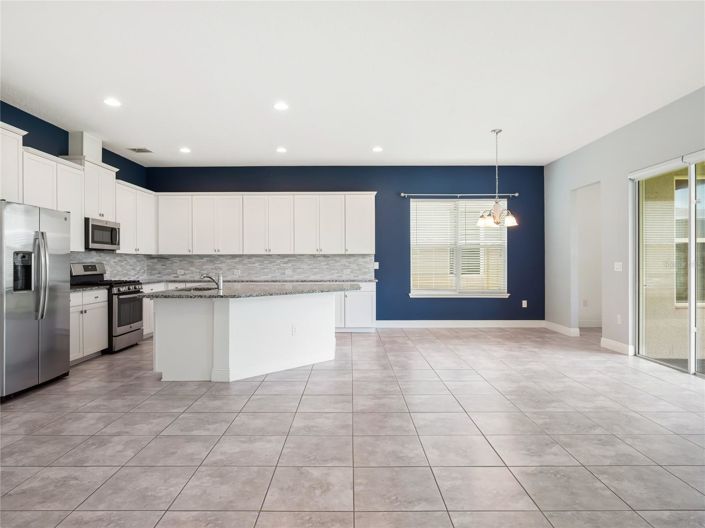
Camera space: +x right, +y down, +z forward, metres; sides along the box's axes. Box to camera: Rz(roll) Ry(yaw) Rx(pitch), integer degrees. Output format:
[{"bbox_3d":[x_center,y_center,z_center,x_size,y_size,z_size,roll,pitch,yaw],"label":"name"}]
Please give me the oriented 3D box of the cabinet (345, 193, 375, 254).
[{"bbox_3d":[0.145,-0.717,7.520,0.540,1.090,0.340,0,0,0],"label":"cabinet"}]

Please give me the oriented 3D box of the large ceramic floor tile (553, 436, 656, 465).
[{"bbox_3d":[1.630,1.225,2.672,0.458,0.010,0.445,0,0,0],"label":"large ceramic floor tile"}]

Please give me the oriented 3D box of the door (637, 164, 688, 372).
[{"bbox_3d":[3.740,0.030,4.890,0.060,2.360,0.880,0,0,-1],"label":"door"}]

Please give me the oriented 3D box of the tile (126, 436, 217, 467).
[{"bbox_3d":[-1.146,1.215,2.652,0.460,0.010,0.436,0,0,0],"label":"tile"}]

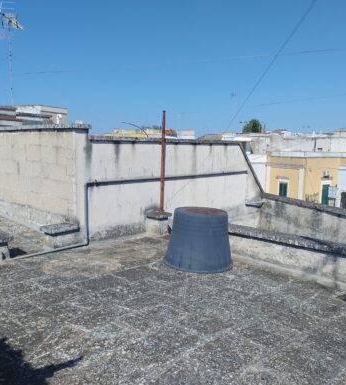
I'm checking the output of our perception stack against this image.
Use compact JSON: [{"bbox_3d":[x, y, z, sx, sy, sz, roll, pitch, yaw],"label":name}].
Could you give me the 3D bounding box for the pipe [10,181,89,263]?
[{"bbox_3d":[-1.774,0.394,5.368,1.242,0.998,0.070,-6,9,-43],"label":"pipe"}]

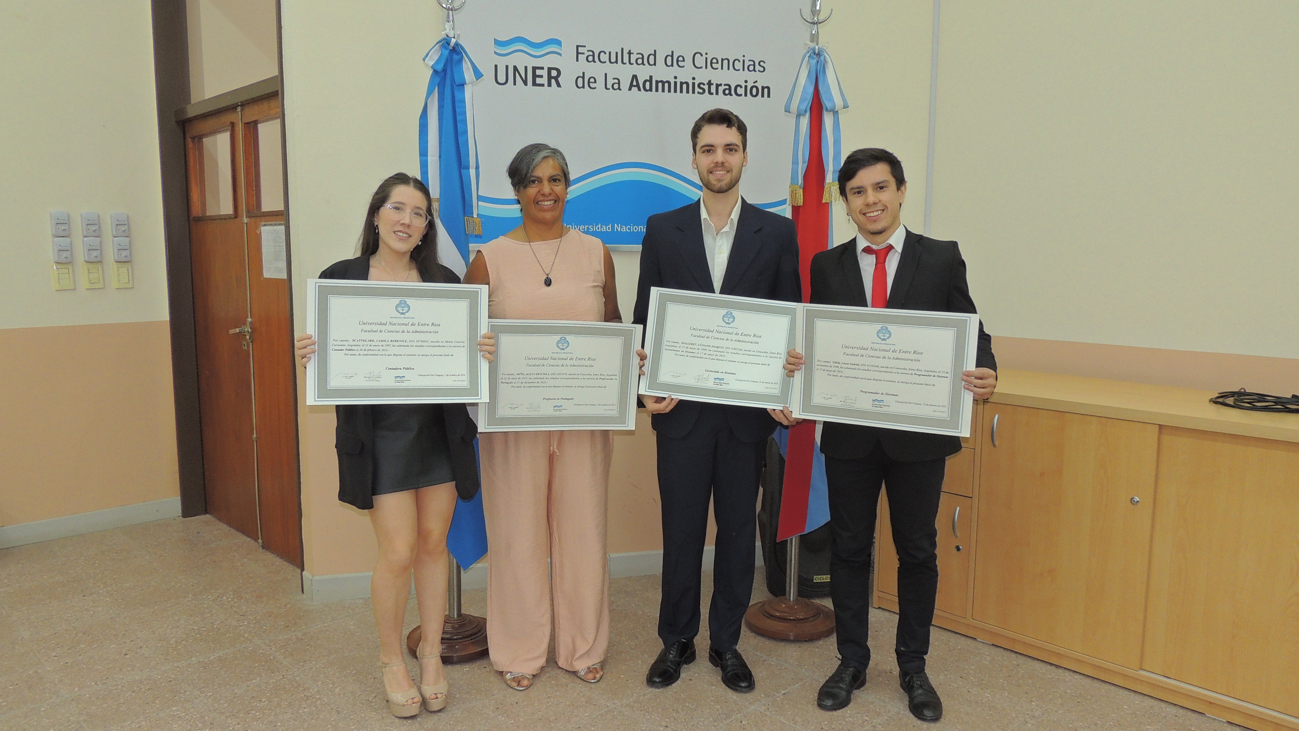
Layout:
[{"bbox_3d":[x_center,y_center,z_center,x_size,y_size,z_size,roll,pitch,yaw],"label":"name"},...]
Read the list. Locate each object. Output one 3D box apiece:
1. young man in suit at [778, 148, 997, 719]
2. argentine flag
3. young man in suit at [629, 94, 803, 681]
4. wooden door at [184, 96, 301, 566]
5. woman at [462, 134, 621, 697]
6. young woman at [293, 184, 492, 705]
[{"bbox_3d":[0.714,0.212,2.719,0.570,1.705,0.420,3,8,17],"label":"young man in suit"},{"bbox_3d":[-0.659,-0.194,3.051,0.211,1.791,0.200,-1,7,-13],"label":"argentine flag"},{"bbox_3d":[0.198,0.127,2.847,0.540,1.830,0.400,1,7,1],"label":"young man in suit"},{"bbox_3d":[-1.817,-0.152,4.129,0.050,2.012,1.365,-7,10,-44],"label":"wooden door"},{"bbox_3d":[-0.311,0.173,2.876,0.530,1.720,0.400,-1,7,-11],"label":"woman"},{"bbox_3d":[-0.749,0.243,2.700,0.530,1.615,0.420,-2,8,-18],"label":"young woman"}]

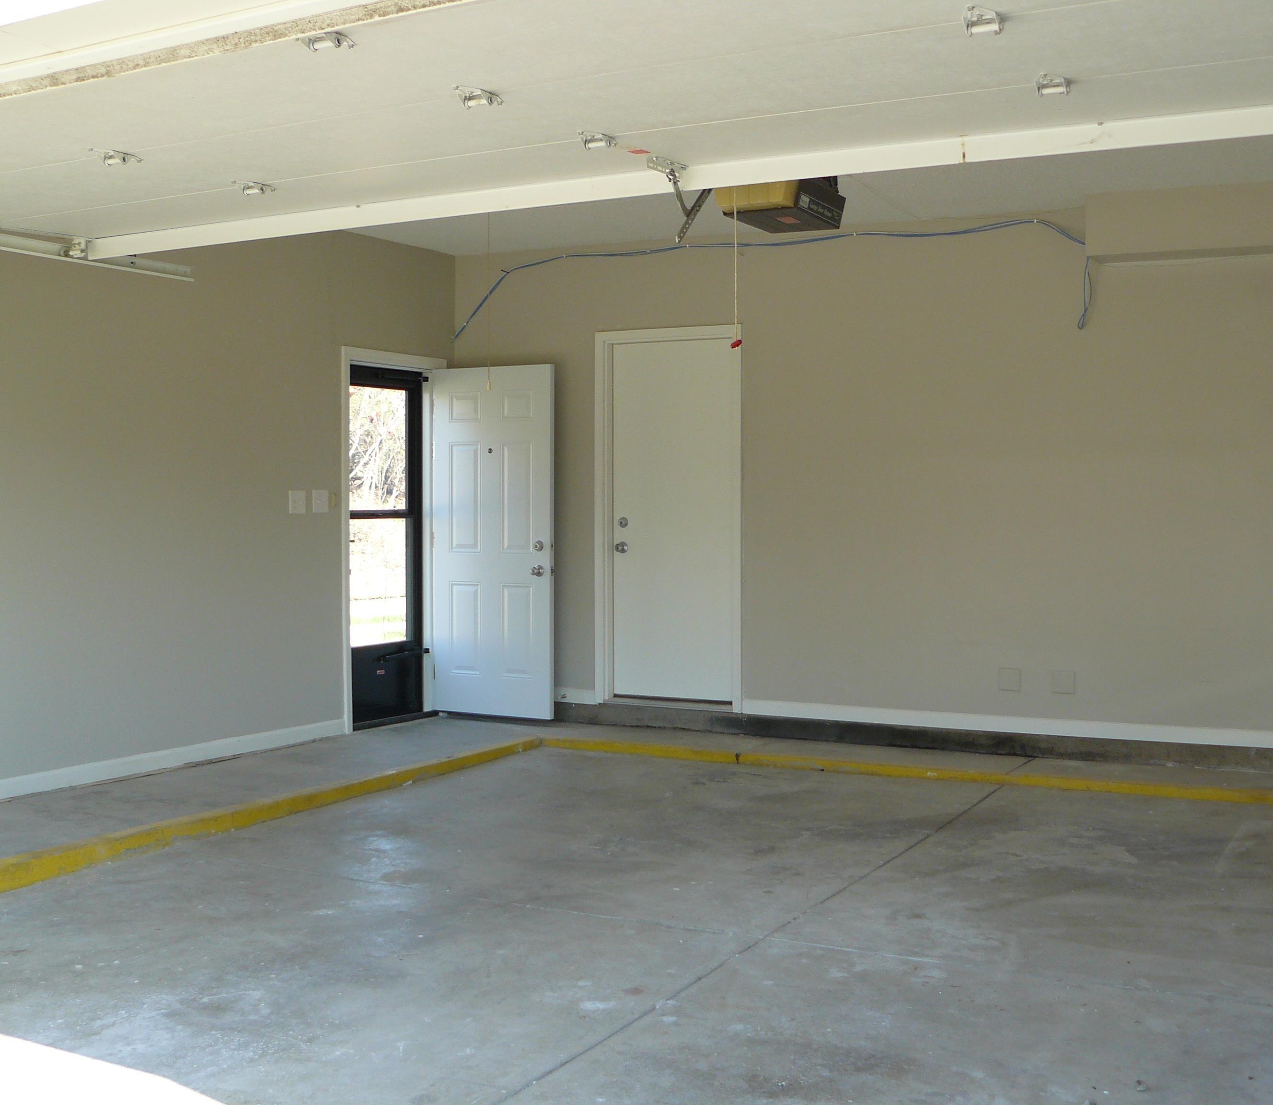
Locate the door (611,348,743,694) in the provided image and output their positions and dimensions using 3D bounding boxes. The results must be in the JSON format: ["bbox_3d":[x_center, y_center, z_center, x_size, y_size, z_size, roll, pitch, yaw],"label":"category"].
[{"bbox_3d":[0.220,-0.190,8.696,0.813,2.040,0.045,1,1,28],"label":"door"}]

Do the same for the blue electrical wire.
[{"bbox_3d":[0.559,-1.389,8.356,3.770,0.565,0.050,1,1,28],"label":"blue electrical wire"}]

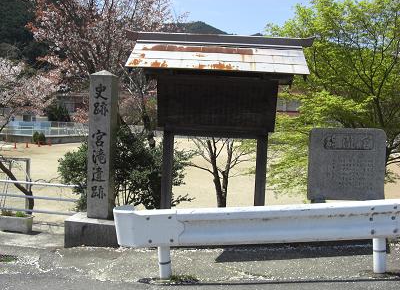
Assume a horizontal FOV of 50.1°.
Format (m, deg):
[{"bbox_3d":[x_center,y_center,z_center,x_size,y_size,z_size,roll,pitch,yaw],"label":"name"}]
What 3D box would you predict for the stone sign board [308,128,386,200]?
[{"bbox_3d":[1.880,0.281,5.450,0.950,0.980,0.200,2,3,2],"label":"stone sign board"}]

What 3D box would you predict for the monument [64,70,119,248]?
[{"bbox_3d":[-1.289,0.158,5.600,0.680,2.260,0.670,2,3,4],"label":"monument"}]

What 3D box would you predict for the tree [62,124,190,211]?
[{"bbox_3d":[-1.187,0.417,7.000,1.950,1.450,1.650,2,3,3],"label":"tree"}]

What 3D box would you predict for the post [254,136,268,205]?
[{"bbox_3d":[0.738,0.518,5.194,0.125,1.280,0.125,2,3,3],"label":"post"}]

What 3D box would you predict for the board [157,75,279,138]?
[{"bbox_3d":[0.211,-0.456,5.060,1.410,0.710,0.130,2,3,3],"label":"board"}]

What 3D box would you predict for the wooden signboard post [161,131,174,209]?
[{"bbox_3d":[-0.398,0.522,5.255,0.125,1.340,0.125,2,3,3],"label":"wooden signboard post"}]

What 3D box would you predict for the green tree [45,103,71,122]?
[{"bbox_3d":[-22.000,-4.632,66.000,3.800,3.700,3.600,2,3,0],"label":"green tree"}]

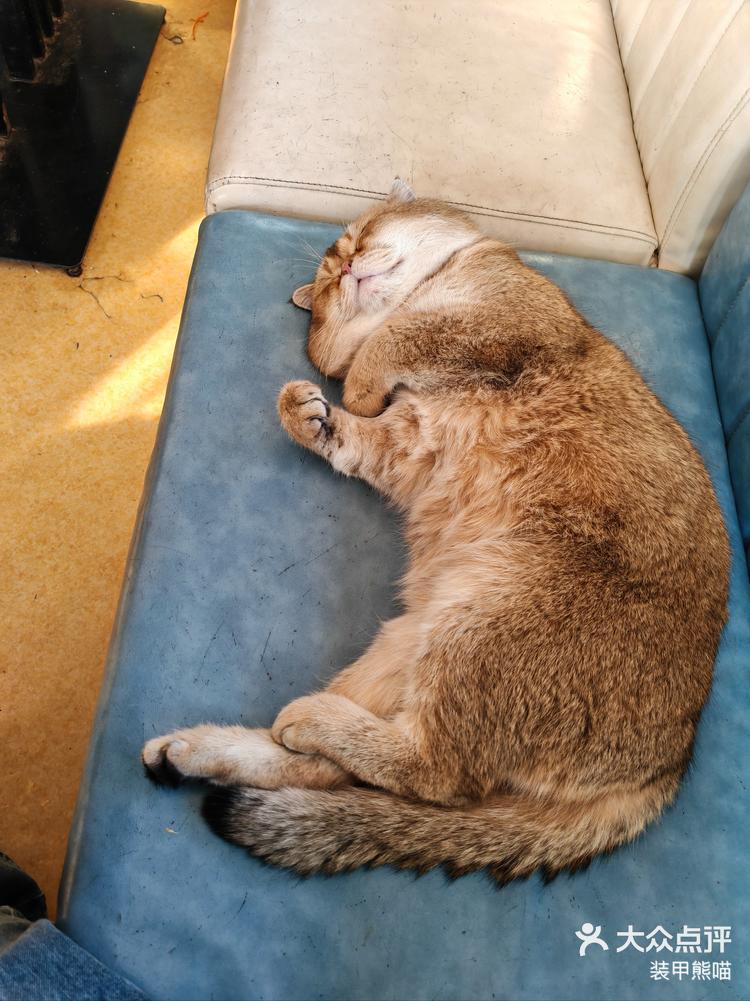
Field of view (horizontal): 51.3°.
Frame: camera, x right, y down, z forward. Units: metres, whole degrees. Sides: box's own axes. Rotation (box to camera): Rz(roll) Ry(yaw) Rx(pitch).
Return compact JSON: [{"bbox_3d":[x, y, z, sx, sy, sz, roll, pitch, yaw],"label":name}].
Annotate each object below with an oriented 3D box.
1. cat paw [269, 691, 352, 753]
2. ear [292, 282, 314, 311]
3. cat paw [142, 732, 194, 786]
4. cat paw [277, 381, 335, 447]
[{"bbox_3d":[-0.041,0.144,0.507,0.050,0.036,0.037,18,63,1],"label":"cat paw"},{"bbox_3d":[-0.064,-0.182,0.695,0.024,0.012,0.027,3,64,-13],"label":"ear"},{"bbox_3d":[-0.137,0.171,0.517,0.035,0.033,0.034,5,64,-6],"label":"cat paw"},{"bbox_3d":[-0.055,-0.070,0.632,0.040,0.038,0.050,-18,69,-16],"label":"cat paw"}]

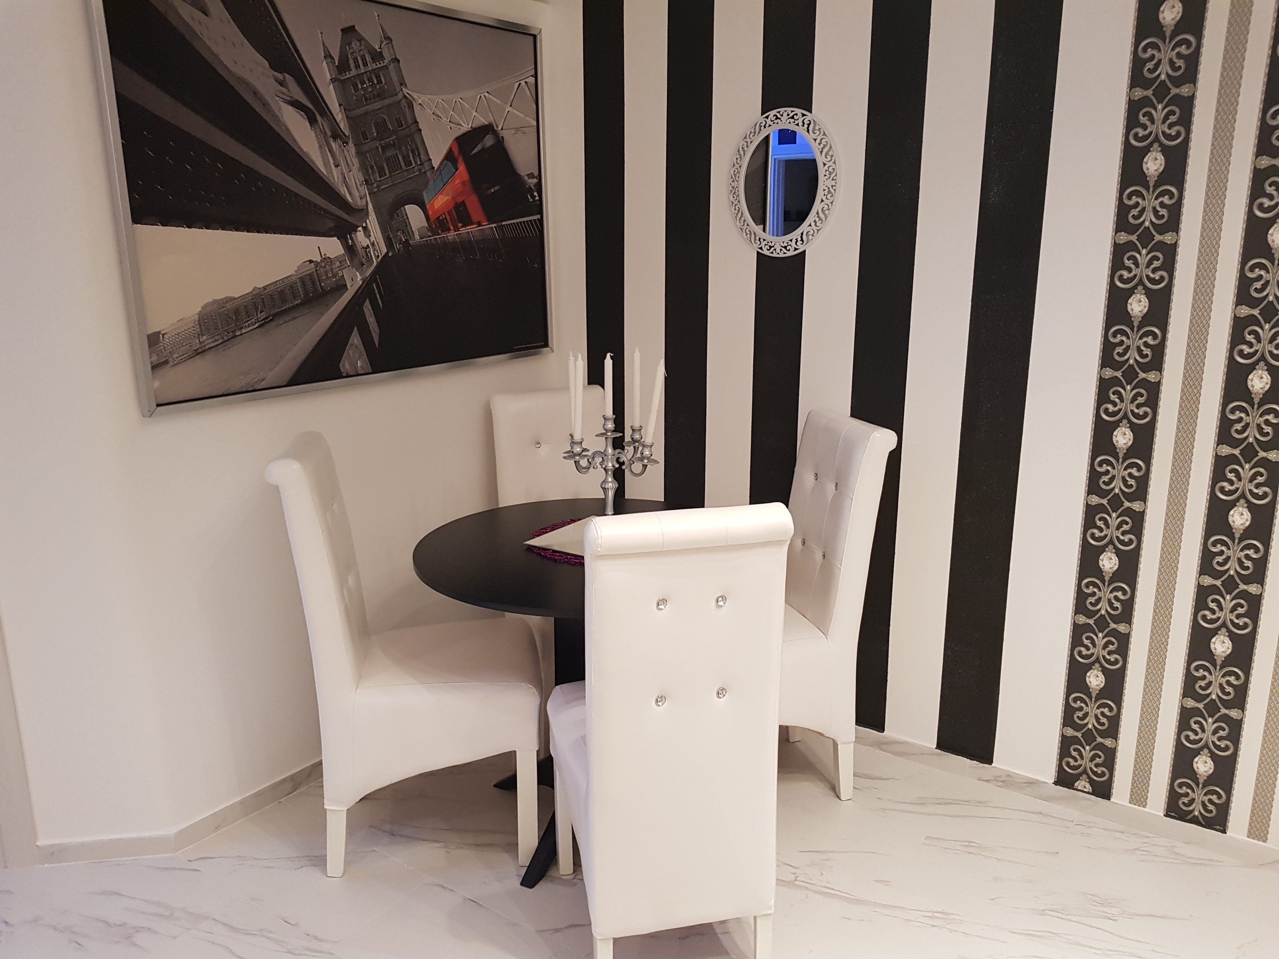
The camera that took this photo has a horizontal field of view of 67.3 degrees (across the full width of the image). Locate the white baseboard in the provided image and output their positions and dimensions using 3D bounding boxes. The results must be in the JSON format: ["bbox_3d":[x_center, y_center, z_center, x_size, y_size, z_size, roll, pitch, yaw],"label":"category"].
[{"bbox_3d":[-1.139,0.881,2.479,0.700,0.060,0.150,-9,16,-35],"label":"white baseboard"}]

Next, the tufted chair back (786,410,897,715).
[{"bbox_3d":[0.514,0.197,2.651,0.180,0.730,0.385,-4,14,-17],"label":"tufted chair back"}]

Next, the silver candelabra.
[{"bbox_3d":[-0.077,-0.019,2.476,0.250,0.300,0.250,9,16,34],"label":"silver candelabra"}]

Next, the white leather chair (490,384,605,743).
[{"bbox_3d":[-0.205,0.263,3.005,0.415,1.025,0.575,-5,14,-21],"label":"white leather chair"}]

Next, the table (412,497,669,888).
[{"bbox_3d":[-0.098,0.529,2.456,0.900,0.759,0.900,9,16,34],"label":"table"}]

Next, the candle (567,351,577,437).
[{"bbox_3d":[-0.175,-0.205,2.490,0.020,0.235,0.020,0,13,0],"label":"candle"}]

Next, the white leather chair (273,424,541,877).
[{"bbox_3d":[-0.538,0.408,2.386,0.576,1.025,0.415,-1,13,-5],"label":"white leather chair"}]

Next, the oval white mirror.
[{"bbox_3d":[0.401,-0.846,2.746,0.337,0.405,0.022,9,16,34],"label":"oval white mirror"}]

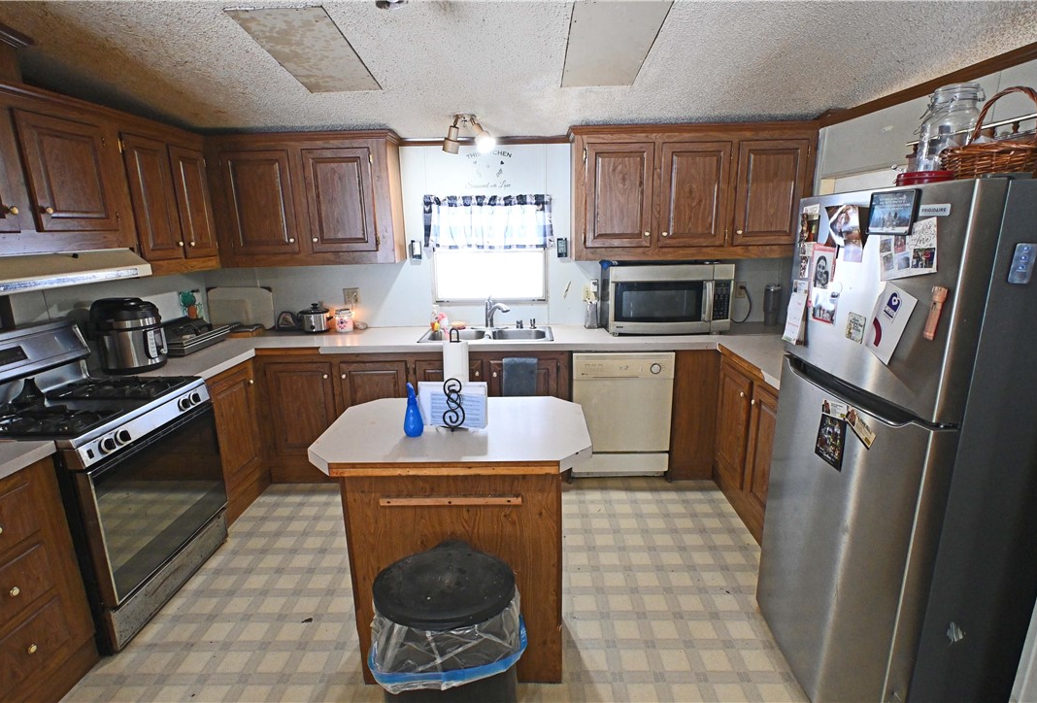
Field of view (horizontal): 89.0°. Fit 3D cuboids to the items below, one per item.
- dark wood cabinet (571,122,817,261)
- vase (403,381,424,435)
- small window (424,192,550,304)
[{"bbox_3d":[1.039,-0.984,3.323,1.415,0.772,0.335,-1,14,1],"label":"dark wood cabinet"},{"bbox_3d":[-0.371,0.199,1.849,0.070,0.194,0.070,-1,14,1],"label":"vase"},{"bbox_3d":[-0.208,-0.687,3.587,0.870,0.740,0.080,-1,13,1],"label":"small window"}]

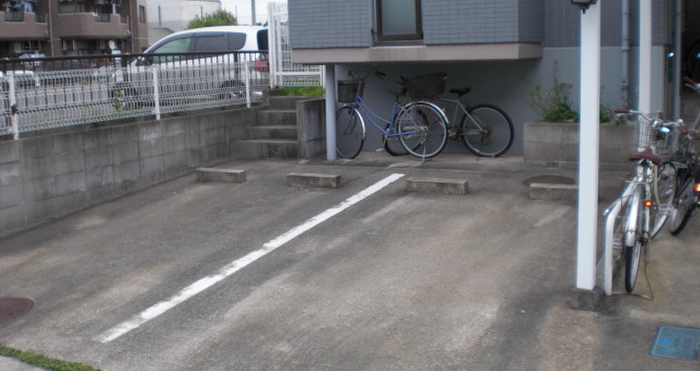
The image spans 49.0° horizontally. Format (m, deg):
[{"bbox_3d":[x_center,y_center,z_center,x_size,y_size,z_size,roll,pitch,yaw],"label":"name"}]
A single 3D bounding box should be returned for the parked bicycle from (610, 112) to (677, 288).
[{"bbox_3d":[2.022,0.068,5.203,0.560,1.040,1.770,4,11,27],"label":"parked bicycle"}]

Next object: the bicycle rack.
[{"bbox_3d":[1.770,0.326,5.066,0.060,0.600,0.750,4,11,28],"label":"bicycle rack"}]

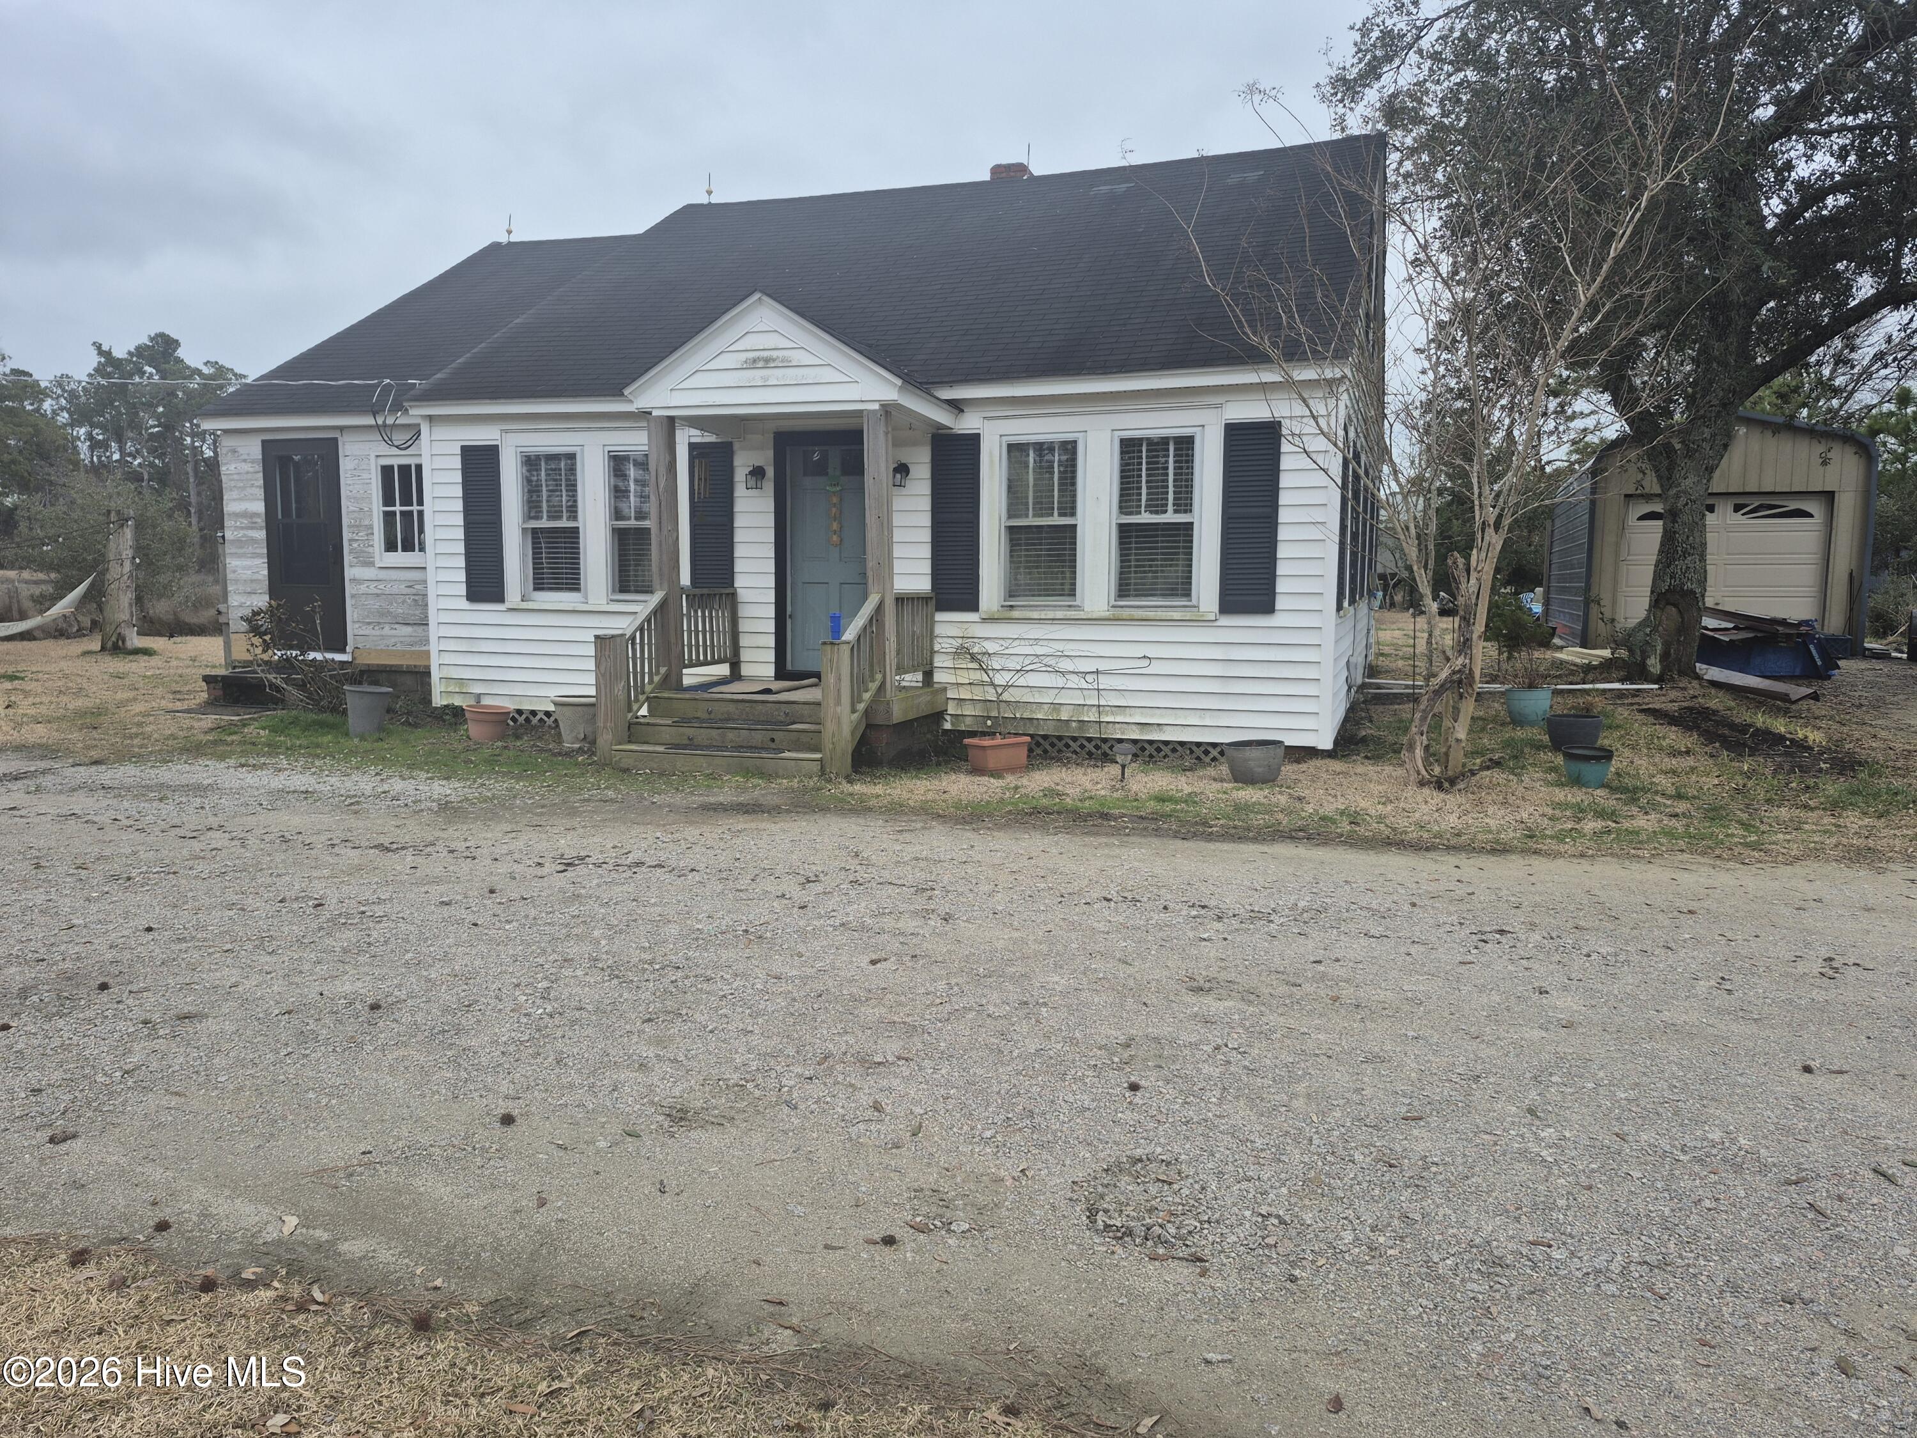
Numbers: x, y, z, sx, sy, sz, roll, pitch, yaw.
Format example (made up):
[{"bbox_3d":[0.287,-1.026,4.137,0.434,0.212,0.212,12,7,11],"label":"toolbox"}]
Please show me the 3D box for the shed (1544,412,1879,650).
[{"bbox_3d":[12.679,-3.165,22.124,3.850,3.600,6.200,3,7,19],"label":"shed"}]

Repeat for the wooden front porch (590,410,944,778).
[{"bbox_3d":[-1.481,-1.088,10.550,2.320,2.770,1.981,3,7,19],"label":"wooden front porch"}]

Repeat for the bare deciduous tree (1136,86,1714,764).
[{"bbox_3d":[3.564,-2.021,9.201,3.950,5.000,3.400,0,6,0],"label":"bare deciduous tree"}]

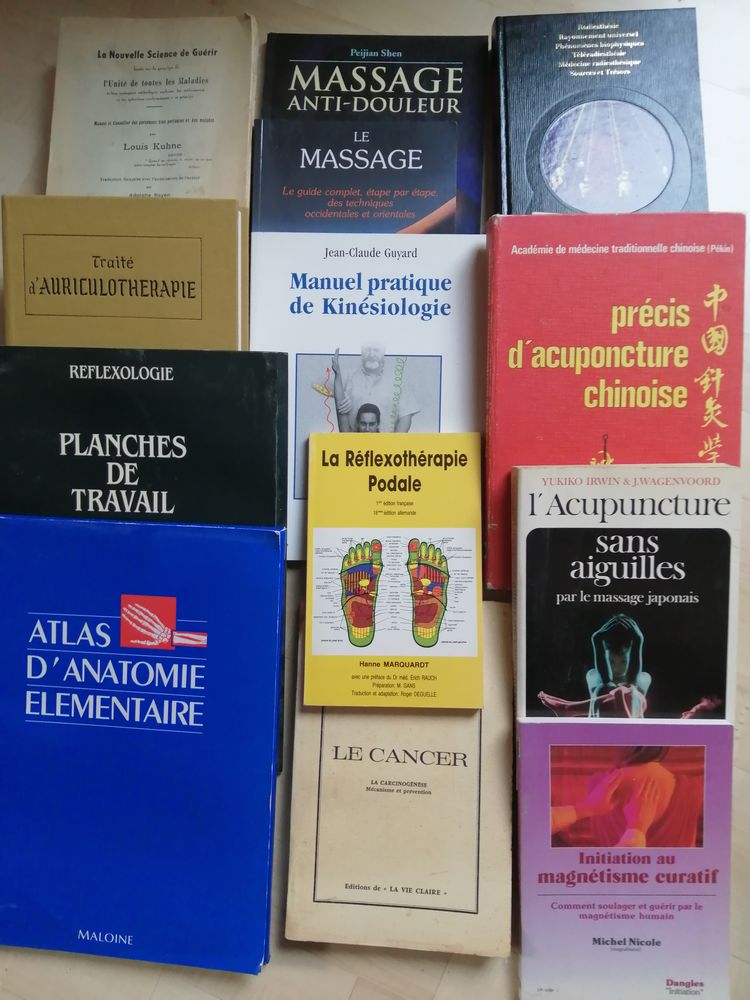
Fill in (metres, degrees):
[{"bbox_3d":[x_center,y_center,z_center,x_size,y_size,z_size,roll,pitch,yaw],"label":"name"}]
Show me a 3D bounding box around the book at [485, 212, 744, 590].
[{"bbox_3d":[0.152,-0.061,0.488,0.158,0.028,0.236,0,93,1],"label":"book"}]

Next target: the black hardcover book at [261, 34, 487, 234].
[{"bbox_3d":[-0.004,-0.222,0.547,0.163,0.016,0.240,3,83,3],"label":"black hardcover book"}]

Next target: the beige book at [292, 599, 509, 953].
[{"bbox_3d":[0.018,0.173,0.491,0.140,0.019,0.212,0,80,7],"label":"beige book"}]

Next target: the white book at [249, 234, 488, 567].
[{"bbox_3d":[-0.004,-0.069,0.512,0.160,0.014,0.221,1,90,0],"label":"white book"}]

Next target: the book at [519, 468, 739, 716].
[{"bbox_3d":[0.158,0.084,0.478,0.135,0.020,0.210,0,93,2],"label":"book"}]

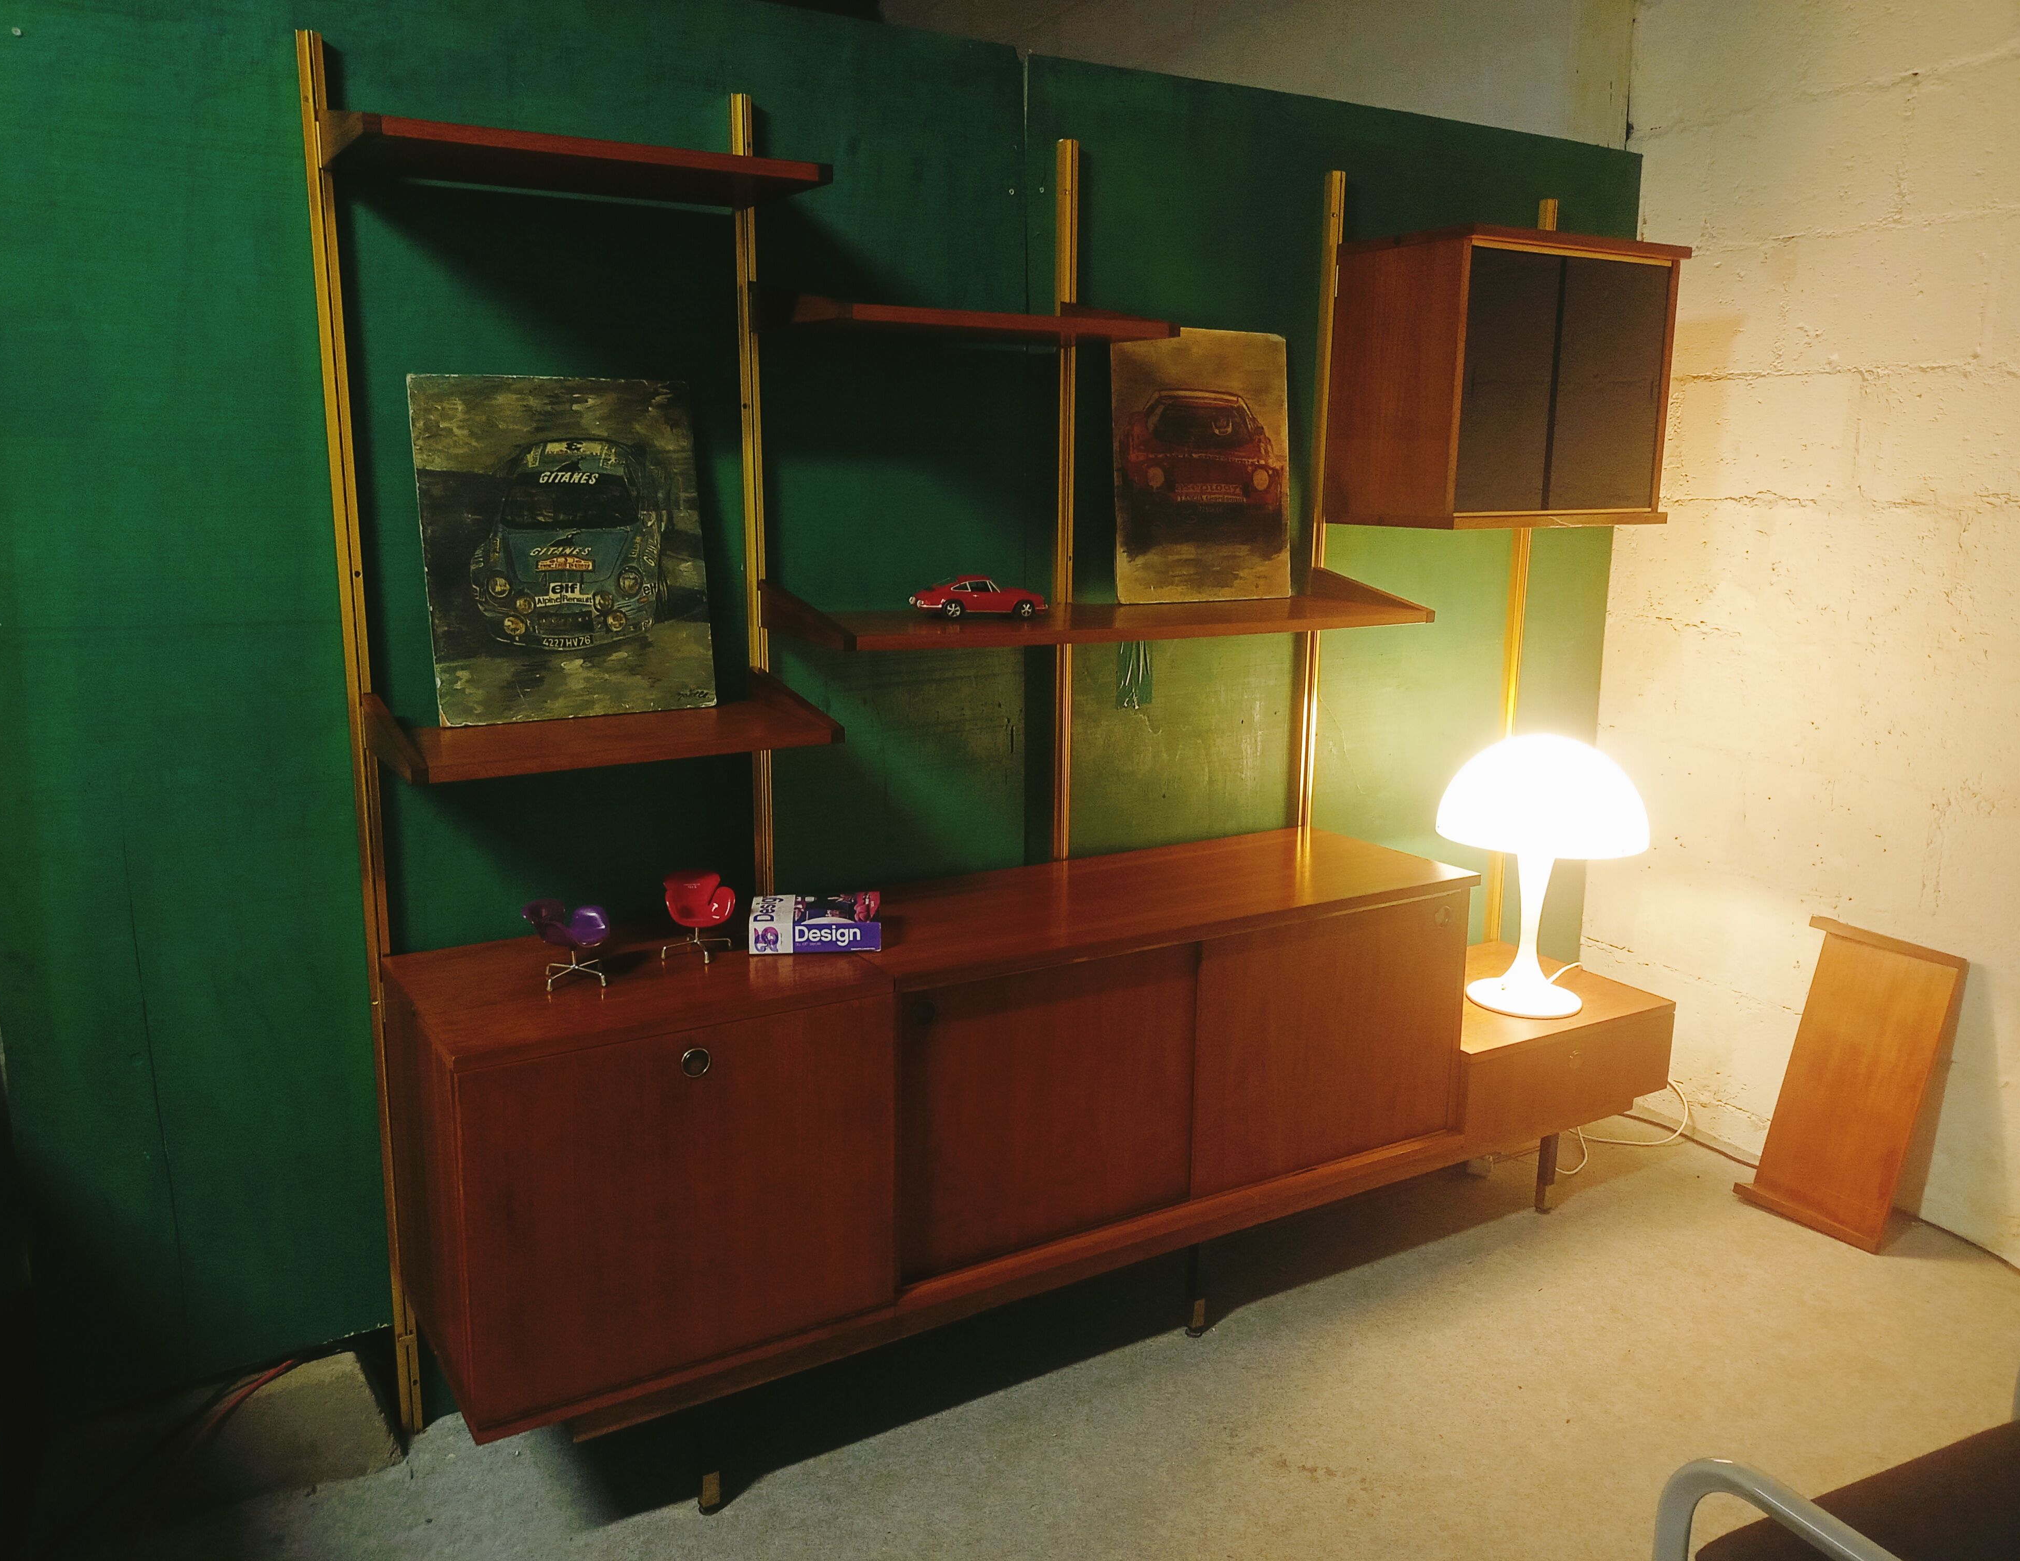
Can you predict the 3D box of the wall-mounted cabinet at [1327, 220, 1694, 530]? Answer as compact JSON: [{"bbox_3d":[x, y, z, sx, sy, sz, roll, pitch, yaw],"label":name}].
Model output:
[{"bbox_3d":[0.979,-0.774,3.319,0.610,0.532,0.345,-6,13,-32],"label":"wall-mounted cabinet"}]

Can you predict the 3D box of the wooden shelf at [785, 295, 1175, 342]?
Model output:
[{"bbox_3d":[-0.068,-0.744,2.665,0.609,0.078,0.327,-6,13,-32],"label":"wooden shelf"}]

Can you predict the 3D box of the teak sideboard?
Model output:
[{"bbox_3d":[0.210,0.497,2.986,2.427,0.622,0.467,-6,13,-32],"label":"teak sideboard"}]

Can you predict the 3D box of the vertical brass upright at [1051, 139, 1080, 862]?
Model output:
[{"bbox_3d":[0.092,-0.099,3.104,0.031,2.055,0.031,-6,13,-32],"label":"vertical brass upright"}]

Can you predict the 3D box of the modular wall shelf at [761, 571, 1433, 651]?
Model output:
[{"bbox_3d":[0.185,-0.313,2.917,1.214,0.082,0.324,-6,13,-32],"label":"modular wall shelf"}]

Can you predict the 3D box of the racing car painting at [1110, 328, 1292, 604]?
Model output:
[{"bbox_3d":[0.363,-0.584,3.143,0.414,0.494,0.015,-6,8,-32],"label":"racing car painting"}]

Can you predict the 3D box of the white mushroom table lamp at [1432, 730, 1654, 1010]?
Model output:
[{"bbox_3d":[1.057,0.184,3.377,0.403,0.548,0.403,-6,13,-32],"label":"white mushroom table lamp"}]

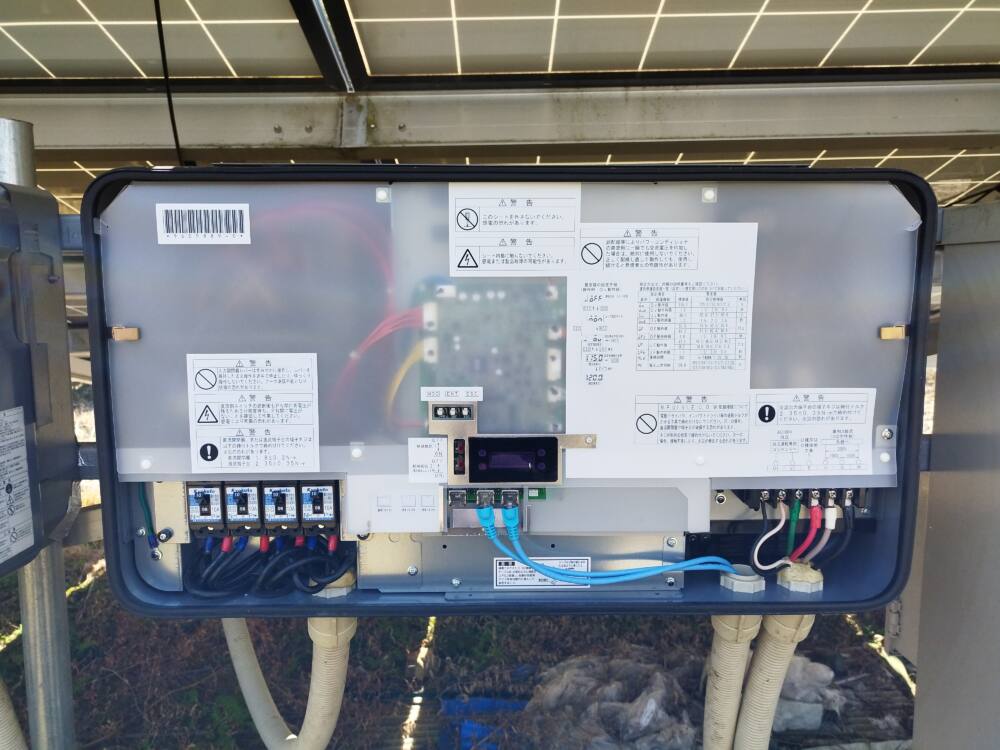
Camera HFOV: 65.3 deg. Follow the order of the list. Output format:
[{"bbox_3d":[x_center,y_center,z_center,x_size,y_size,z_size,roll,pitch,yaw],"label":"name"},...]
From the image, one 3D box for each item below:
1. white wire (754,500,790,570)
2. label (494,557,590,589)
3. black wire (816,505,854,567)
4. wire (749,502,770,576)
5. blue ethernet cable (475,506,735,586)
[{"bbox_3d":[0.258,0.152,0.739,0.035,0.072,0.035,0,7,0],"label":"white wire"},{"bbox_3d":[0.041,0.189,0.743,0.092,0.031,0.002,0,7,0],"label":"label"},{"bbox_3d":[0.319,0.154,0.744,0.040,0.072,0.035,0,7,0],"label":"black wire"},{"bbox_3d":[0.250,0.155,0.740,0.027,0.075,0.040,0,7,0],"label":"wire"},{"bbox_3d":[0.099,0.158,0.734,0.244,0.075,0.050,0,7,0],"label":"blue ethernet cable"}]

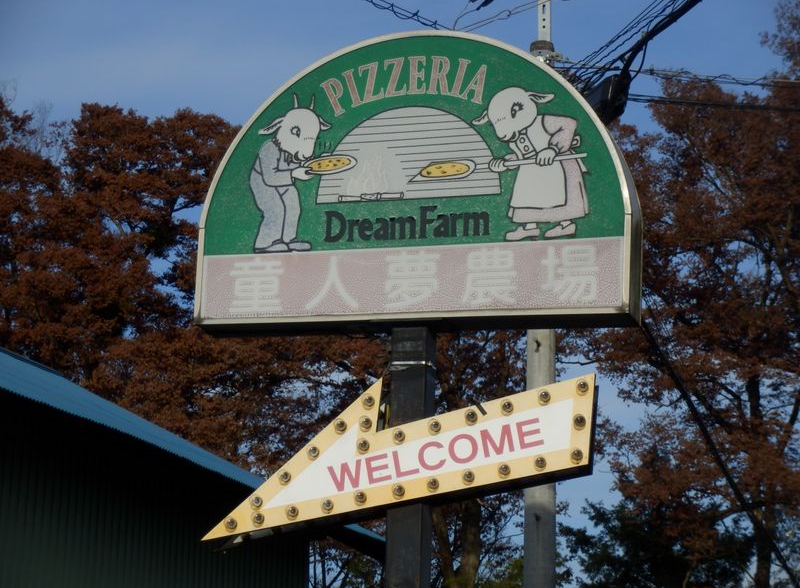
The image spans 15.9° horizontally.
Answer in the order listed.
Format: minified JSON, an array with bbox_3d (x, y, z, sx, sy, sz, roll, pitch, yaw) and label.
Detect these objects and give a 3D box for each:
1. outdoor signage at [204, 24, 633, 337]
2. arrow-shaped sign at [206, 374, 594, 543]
[{"bbox_3d":[0.100,-0.592,14.910,2.300,1.548,0.264,-2,-14,15],"label":"outdoor signage"},{"bbox_3d":[0.012,0.803,14.587,2.098,0.728,0.240,-8,-15,13],"label":"arrow-shaped sign"}]

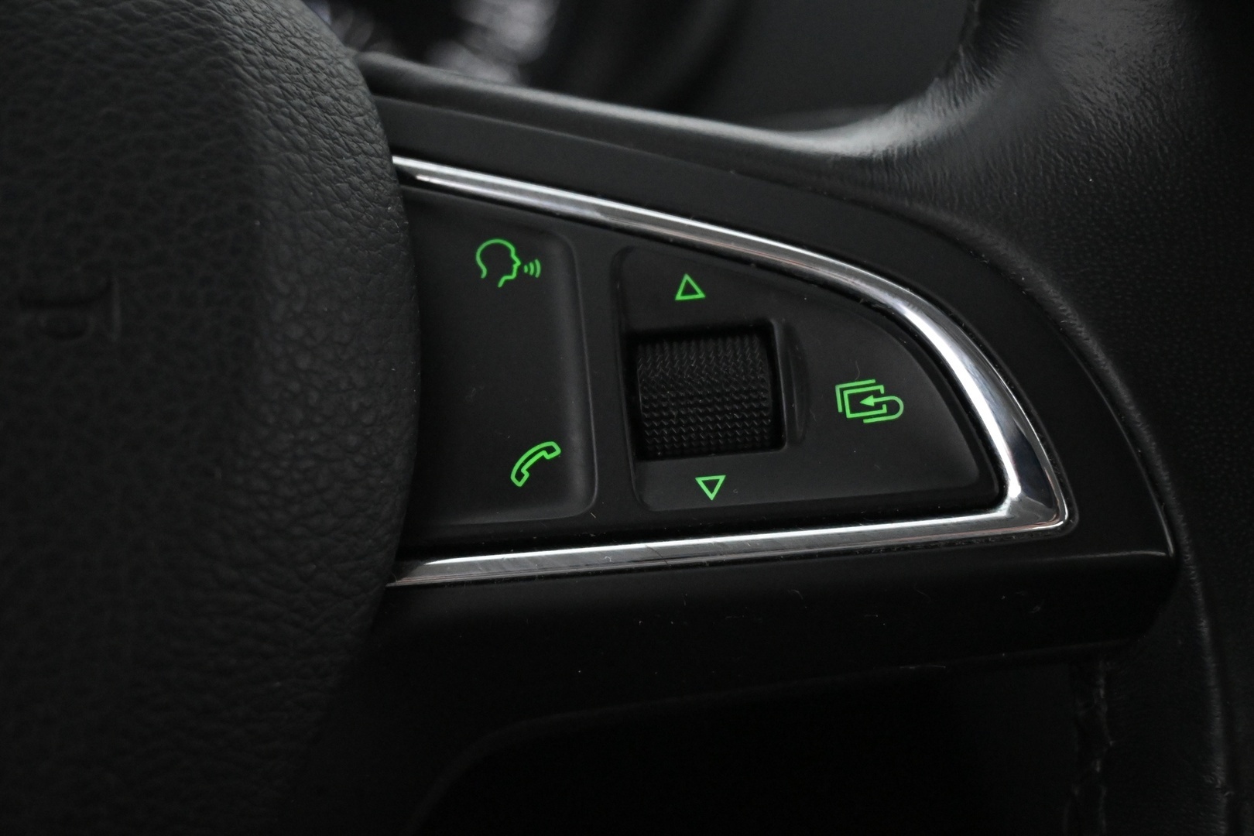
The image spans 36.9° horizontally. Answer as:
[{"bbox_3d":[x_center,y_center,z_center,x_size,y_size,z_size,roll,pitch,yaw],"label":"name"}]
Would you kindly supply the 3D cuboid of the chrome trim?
[{"bbox_3d":[0.007,-0.007,0.207,0.076,0.047,0.010,-5,-7,-1],"label":"chrome trim"}]

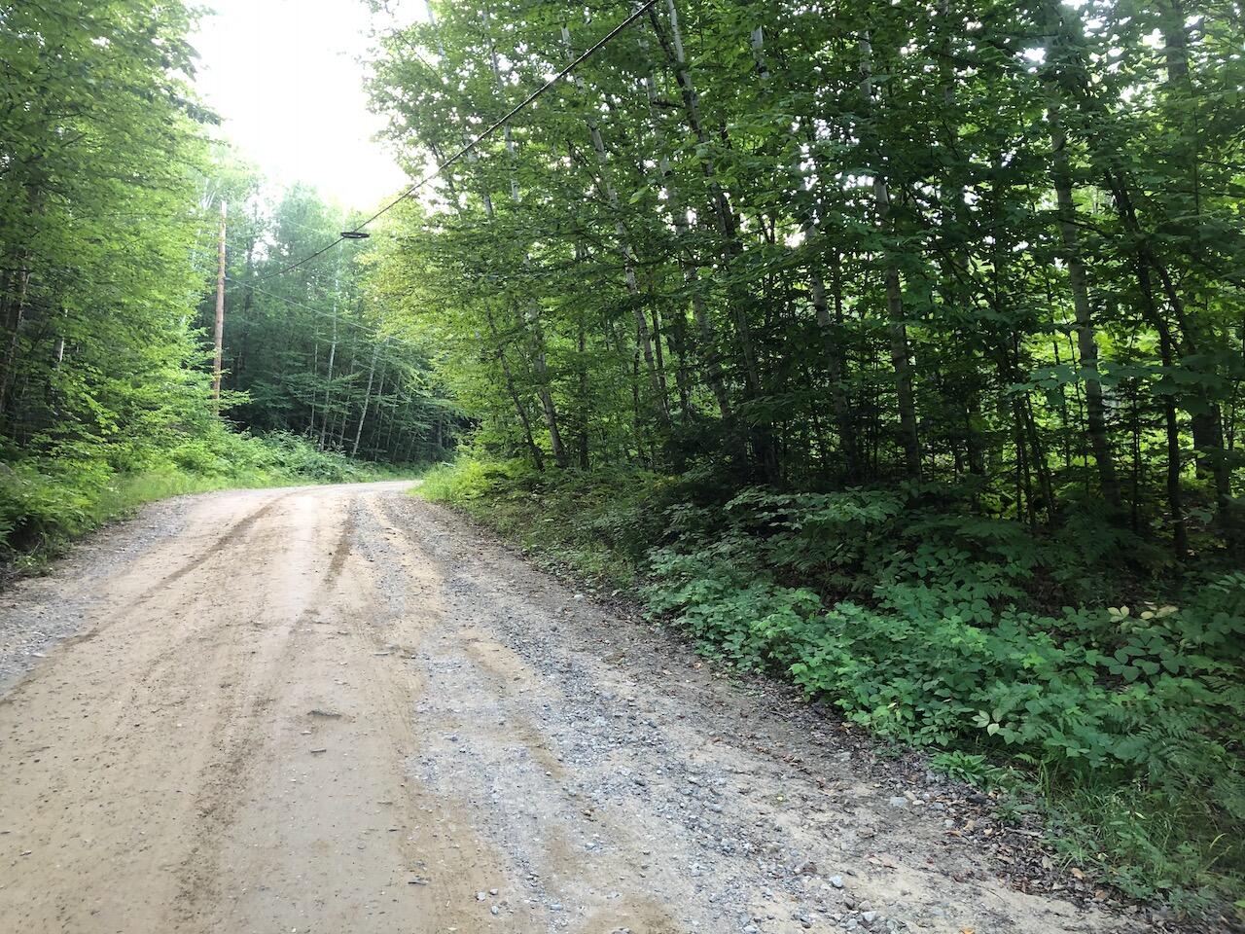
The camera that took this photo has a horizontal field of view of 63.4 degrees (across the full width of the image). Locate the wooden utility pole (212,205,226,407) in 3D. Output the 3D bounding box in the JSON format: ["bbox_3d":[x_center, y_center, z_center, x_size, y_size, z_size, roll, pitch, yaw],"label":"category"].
[{"bbox_3d":[-12.613,-4.122,31.500,0.250,8.600,0.250,2,-2,-22],"label":"wooden utility pole"}]

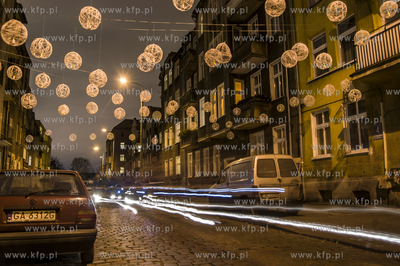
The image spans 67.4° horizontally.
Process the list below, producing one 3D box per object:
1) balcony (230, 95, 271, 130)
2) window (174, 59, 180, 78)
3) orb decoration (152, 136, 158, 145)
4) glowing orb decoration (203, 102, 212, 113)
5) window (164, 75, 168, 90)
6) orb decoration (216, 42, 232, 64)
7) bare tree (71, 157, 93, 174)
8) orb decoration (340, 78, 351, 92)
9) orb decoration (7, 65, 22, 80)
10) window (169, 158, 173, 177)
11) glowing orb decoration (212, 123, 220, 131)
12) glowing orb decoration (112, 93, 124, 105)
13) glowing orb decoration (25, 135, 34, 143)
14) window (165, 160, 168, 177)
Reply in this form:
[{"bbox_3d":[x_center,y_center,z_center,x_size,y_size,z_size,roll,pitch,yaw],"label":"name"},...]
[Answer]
[{"bbox_3d":[2.774,-0.983,16.786,0.942,1.083,2.559,3,-10,-20],"label":"balcony"},{"bbox_3d":[-2.473,-6.874,32.112,0.150,1.700,1.400,3,-10,-22],"label":"window"},{"bbox_3d":[-2.796,0.495,18.787,0.420,0.420,0.420,3,-10,-20],"label":"orb decoration"},{"bbox_3d":[0.373,-1.146,13.470,0.400,0.400,0.400,3,-10,-20],"label":"glowing orb decoration"},{"bbox_3d":[-4.054,-6.144,36.491,0.150,2.000,1.300,2,-10,-21],"label":"window"},{"bbox_3d":[0.563,-1.828,6.871,0.383,0.429,0.383,-1,-9,0],"label":"orb decoration"},{"bbox_3d":[-37.563,11.987,95.000,7.200,9.507,7.200,3,-10,-20],"label":"bare tree"},{"bbox_3d":[5.103,-1.669,10.489,0.420,0.420,0.420,3,-10,-20],"label":"orb decoration"},{"bbox_3d":[-4.901,-1.581,7.939,0.400,0.400,0.400,3,-10,-20],"label":"orb decoration"},{"bbox_3d":[-3.212,3.869,33.558,0.200,2.027,1.250,3,-10,-22],"label":"window"},{"bbox_3d":[0.882,-0.334,16.422,0.399,0.411,0.399,-1,-9,0],"label":"glowing orb decoration"},{"bbox_3d":[-3.260,-1.340,11.885,0.460,0.460,0.460,-1,-10,0],"label":"glowing orb decoration"},{"bbox_3d":[-9.165,0.323,16.138,0.420,0.420,0.420,3,-10,-20],"label":"glowing orb decoration"},{"bbox_3d":[-4.000,4.288,36.000,0.200,1.950,1.150,3,-10,-20],"label":"window"}]

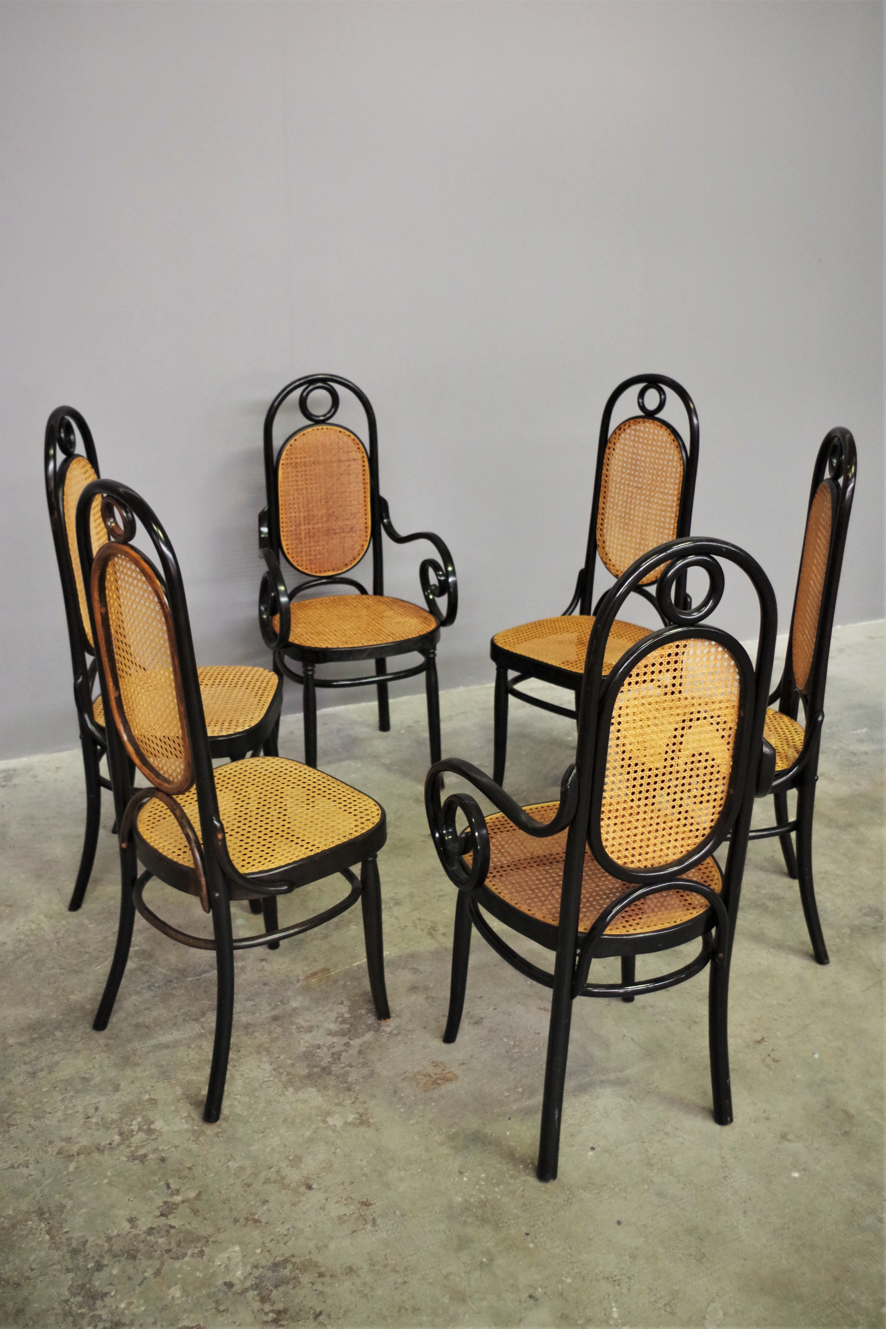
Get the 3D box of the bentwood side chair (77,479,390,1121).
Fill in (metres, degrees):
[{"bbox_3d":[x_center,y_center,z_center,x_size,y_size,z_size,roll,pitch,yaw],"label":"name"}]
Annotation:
[{"bbox_3d":[-0.392,0.190,2.392,0.505,1.150,0.475,-19,27,-41],"label":"bentwood side chair"}]

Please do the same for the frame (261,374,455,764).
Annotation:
[{"bbox_3d":[-0.269,-0.224,3.558,0.575,1.125,0.507,-8,21,-20],"label":"frame"}]

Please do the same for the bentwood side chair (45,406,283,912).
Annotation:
[{"bbox_3d":[-0.641,-0.025,2.978,0.505,1.150,0.475,0,20,1],"label":"bentwood side chair"}]

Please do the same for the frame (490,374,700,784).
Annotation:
[{"bbox_3d":[0.422,-0.185,3.414,0.475,1.150,0.505,19,27,41],"label":"frame"}]

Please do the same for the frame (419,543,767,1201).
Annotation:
[{"bbox_3d":[0.277,0.269,2.213,0.575,1.125,0.507,-8,22,-20],"label":"frame"}]

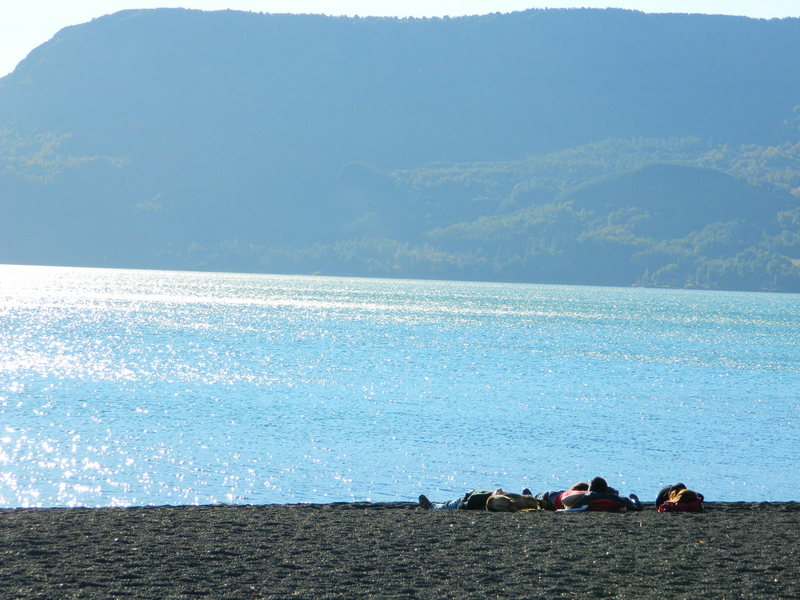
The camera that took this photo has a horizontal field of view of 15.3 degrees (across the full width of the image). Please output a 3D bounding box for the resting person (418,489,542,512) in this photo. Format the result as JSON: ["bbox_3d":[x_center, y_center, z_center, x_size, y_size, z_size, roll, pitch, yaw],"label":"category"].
[{"bbox_3d":[0.693,2.066,30.600,0.500,0.270,1.653,1,-5,-32],"label":"resting person"}]

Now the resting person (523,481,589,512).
[{"bbox_3d":[1.597,2.044,30.850,0.520,0.330,1.574,2,-6,-17],"label":"resting person"}]

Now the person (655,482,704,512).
[{"bbox_3d":[2.884,2.040,30.550,0.520,0.330,1.511,2,-5,5],"label":"person"}]

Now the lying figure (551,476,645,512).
[{"bbox_3d":[2.220,2.027,30.575,0.620,0.360,1.639,2,-7,18],"label":"lying figure"}]

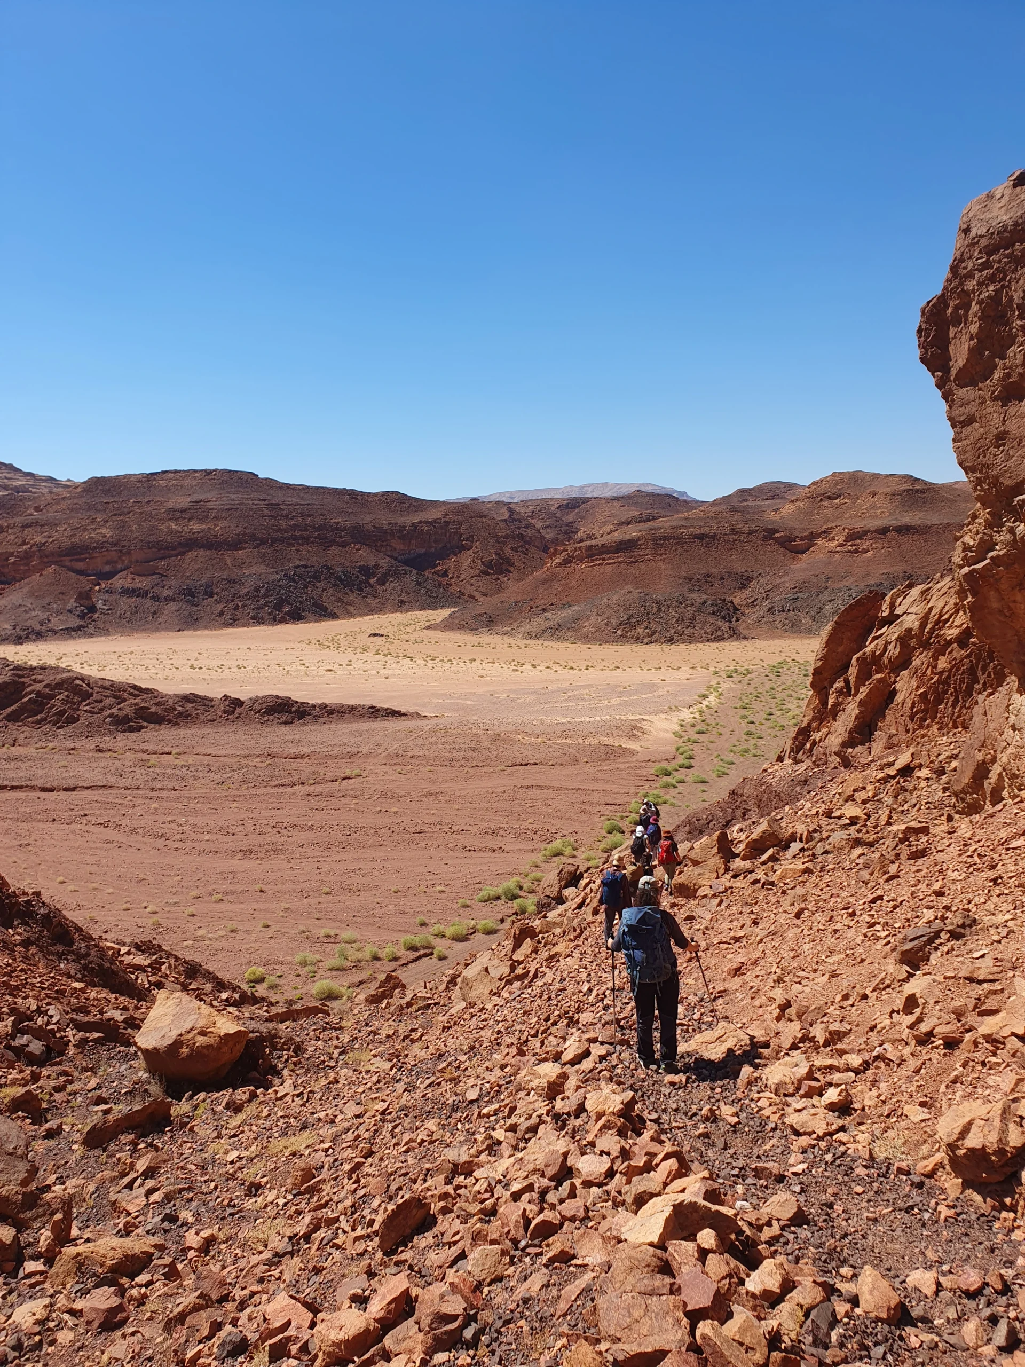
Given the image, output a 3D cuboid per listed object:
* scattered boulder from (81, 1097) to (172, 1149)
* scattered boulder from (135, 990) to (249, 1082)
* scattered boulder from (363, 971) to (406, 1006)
[{"bbox_3d":[-3.825,4.360,10.200,0.880,0.340,0.400,-4,6,-39],"label":"scattered boulder"},{"bbox_3d":[-4.427,4.858,14.200,1.481,1.108,1.185,-3,6,-28],"label":"scattered boulder"},{"bbox_3d":[-2.361,5.650,19.000,0.780,0.591,0.585,-2,5,-17],"label":"scattered boulder"}]

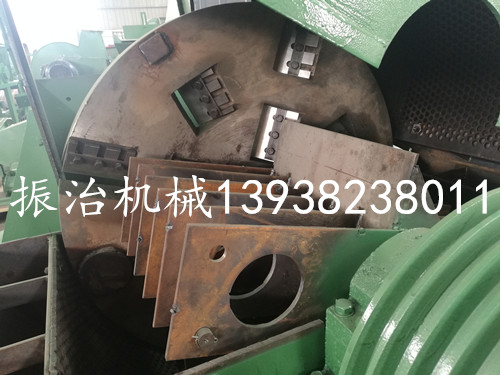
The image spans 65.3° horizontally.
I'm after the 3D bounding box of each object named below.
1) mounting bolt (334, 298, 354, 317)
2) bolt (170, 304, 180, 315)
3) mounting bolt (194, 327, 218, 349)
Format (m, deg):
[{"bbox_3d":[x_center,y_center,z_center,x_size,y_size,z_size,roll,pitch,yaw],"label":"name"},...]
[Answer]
[{"bbox_3d":[0.140,0.177,0.577,0.029,0.018,0.029,-12,21,-23],"label":"mounting bolt"},{"bbox_3d":[-0.107,0.176,0.562,0.015,0.015,0.014,-12,21,-23],"label":"bolt"},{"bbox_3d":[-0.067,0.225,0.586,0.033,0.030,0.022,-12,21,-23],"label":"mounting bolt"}]

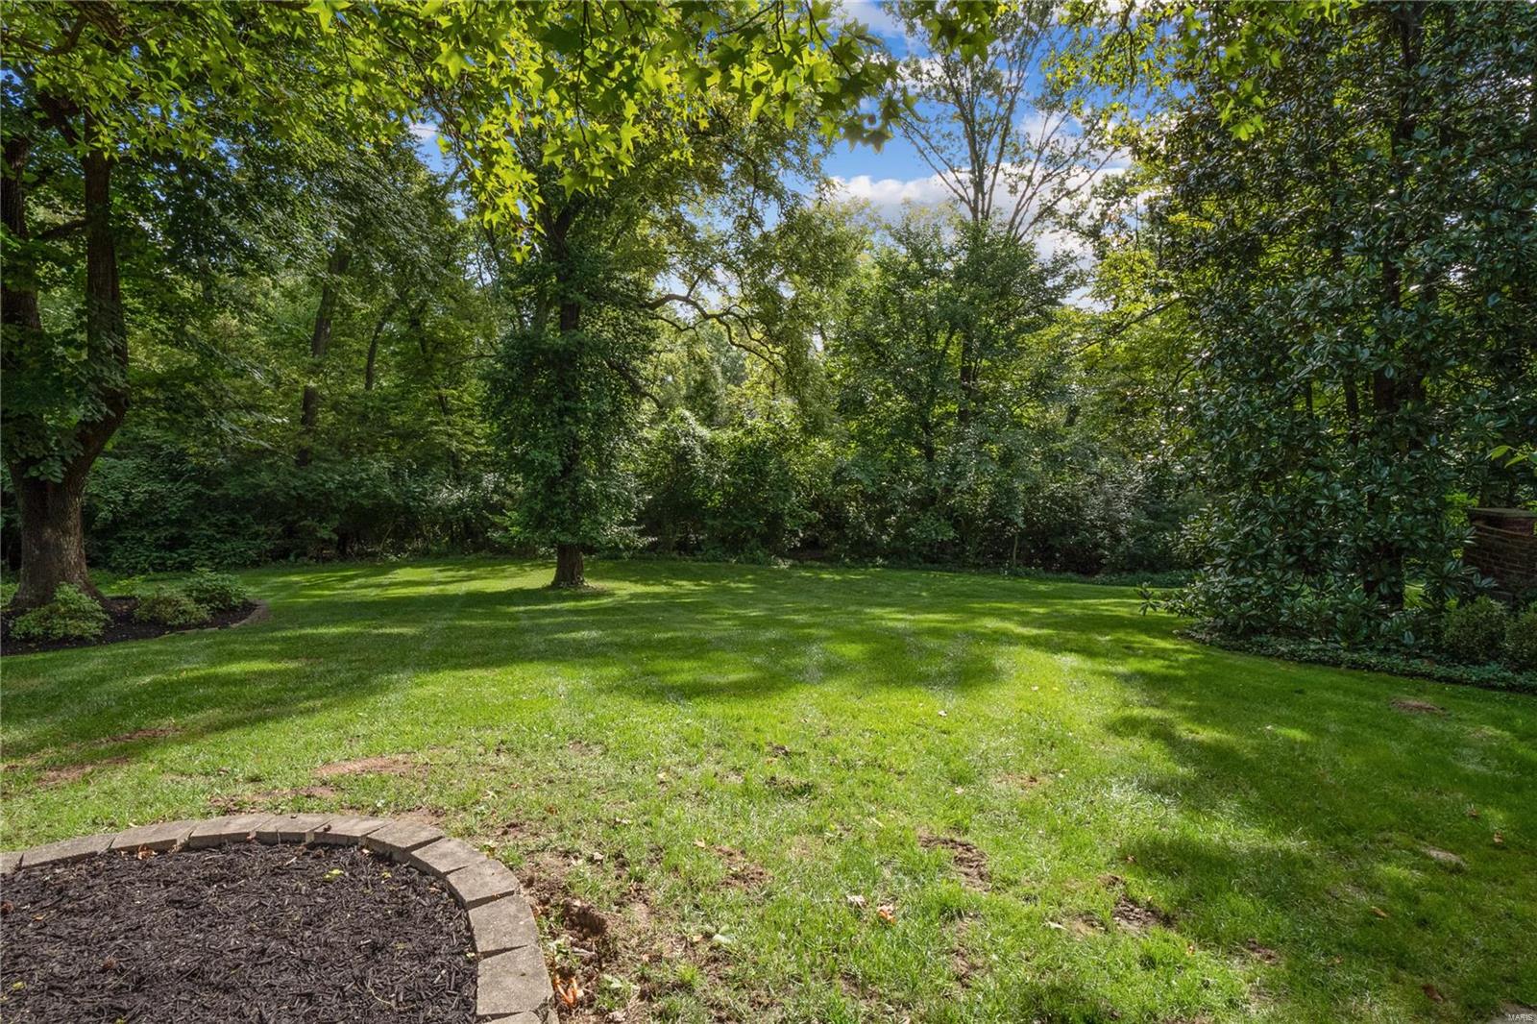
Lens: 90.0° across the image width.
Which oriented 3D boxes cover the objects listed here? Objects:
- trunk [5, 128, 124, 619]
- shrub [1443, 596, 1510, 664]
[{"bbox_3d":[-10.634,-2.157,11.600,1.450,7.200,1.150,0,0,-43],"label":"trunk"},{"bbox_3d":[6.766,1.148,7.350,0.540,0.650,0.540,0,0,43],"label":"shrub"}]

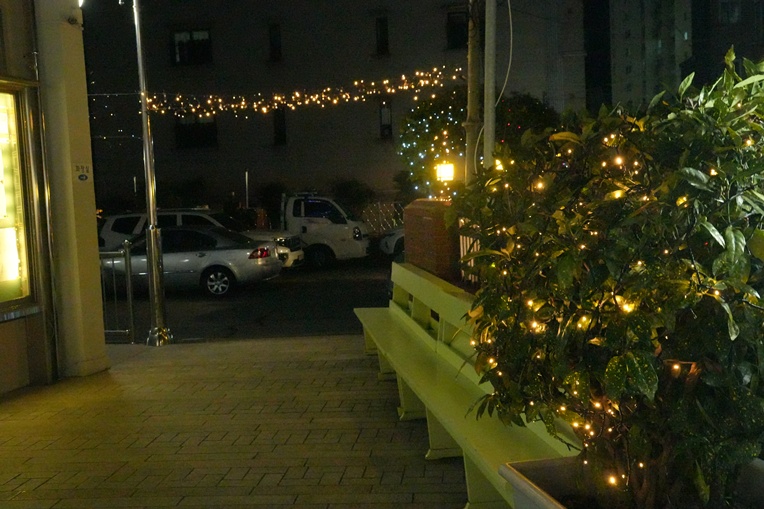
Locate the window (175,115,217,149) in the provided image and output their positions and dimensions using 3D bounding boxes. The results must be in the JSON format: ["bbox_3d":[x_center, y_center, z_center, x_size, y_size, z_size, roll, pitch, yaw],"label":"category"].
[{"bbox_3d":[-6.570,-4.333,29.900,1.430,1.170,0.150,-2,4,5],"label":"window"}]

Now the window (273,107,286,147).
[{"bbox_3d":[-3.463,-4.318,28.744,0.467,1.307,0.150,-2,5,7],"label":"window"}]

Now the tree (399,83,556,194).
[{"bbox_3d":[1.487,-0.972,13.051,2.400,3.136,2.300,-2,5,7],"label":"tree"}]

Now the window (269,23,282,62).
[{"bbox_3d":[-3.714,-7.394,29.600,0.440,1.330,0.150,-2,4,5],"label":"window"}]

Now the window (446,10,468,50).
[{"bbox_3d":[2.794,-7.312,27.735,1.332,1.234,0.150,-2,5,7],"label":"window"}]

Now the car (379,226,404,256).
[{"bbox_3d":[2.200,-0.610,26.000,4.500,1.500,1.800,-2,4,5],"label":"car"}]

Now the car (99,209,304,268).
[{"bbox_3d":[-4.370,-0.121,20.600,4.650,1.780,1.870,-2,4,5],"label":"car"}]

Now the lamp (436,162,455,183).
[{"bbox_3d":[0.718,-0.928,9.600,0.210,0.250,0.210,-2,4,5],"label":"lamp"}]

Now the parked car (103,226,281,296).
[{"bbox_3d":[-4.761,0.160,18.910,4.850,1.470,1.840,-2,5,7],"label":"parked car"}]

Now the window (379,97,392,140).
[{"bbox_3d":[0.133,-4.518,28.295,0.436,1.385,0.150,-2,5,7],"label":"window"}]

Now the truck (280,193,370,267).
[{"bbox_3d":[-3.066,-0.643,24.756,5.100,1.990,1.740,-2,5,7],"label":"truck"}]

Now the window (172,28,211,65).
[{"bbox_3d":[-6.463,-7.066,28.867,1.405,1.218,0.150,-2,5,7],"label":"window"}]

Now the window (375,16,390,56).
[{"bbox_3d":[0.017,-7.526,29.300,0.450,1.330,0.150,-2,4,5],"label":"window"}]

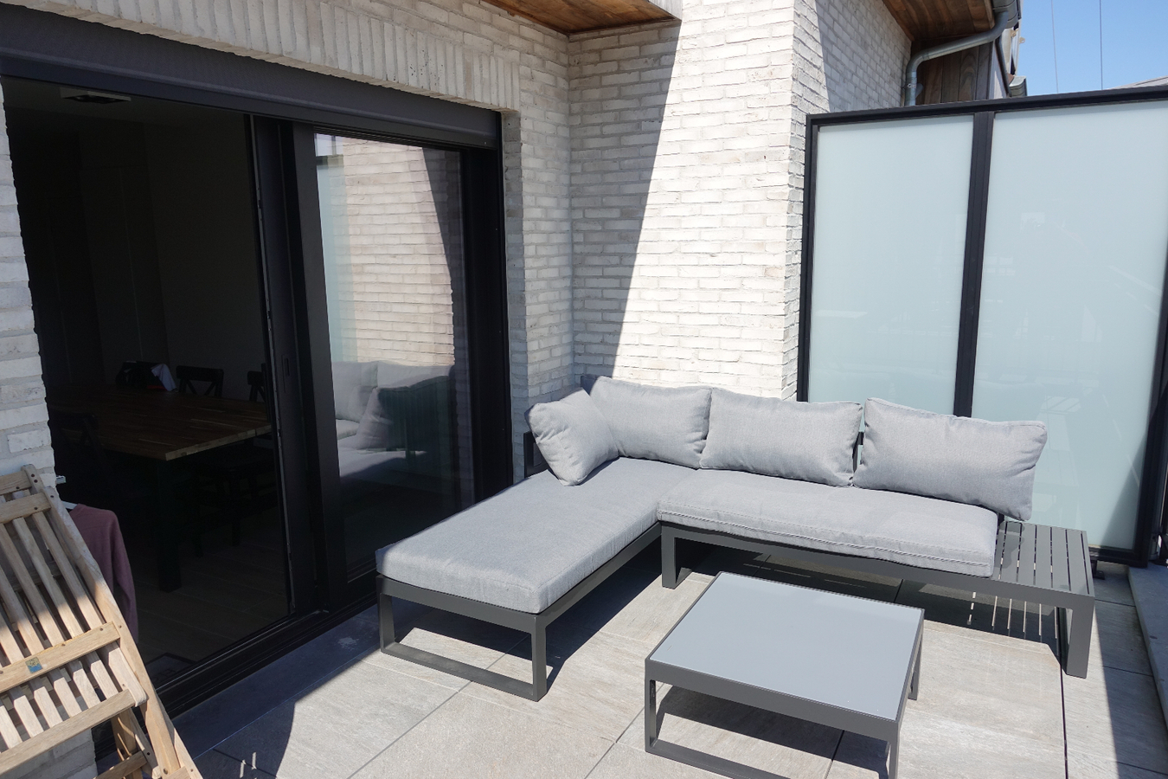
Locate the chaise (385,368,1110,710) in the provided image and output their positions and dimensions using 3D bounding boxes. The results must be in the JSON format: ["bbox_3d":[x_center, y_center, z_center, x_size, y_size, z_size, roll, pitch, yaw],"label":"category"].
[{"bbox_3d":[0.649,0.535,3.063,2.327,0.830,1.748,5,12,30],"label":"chaise"}]

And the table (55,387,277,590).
[{"bbox_3d":[-2.480,0.486,4.294,2.100,0.740,0.955,4,11,27],"label":"table"}]

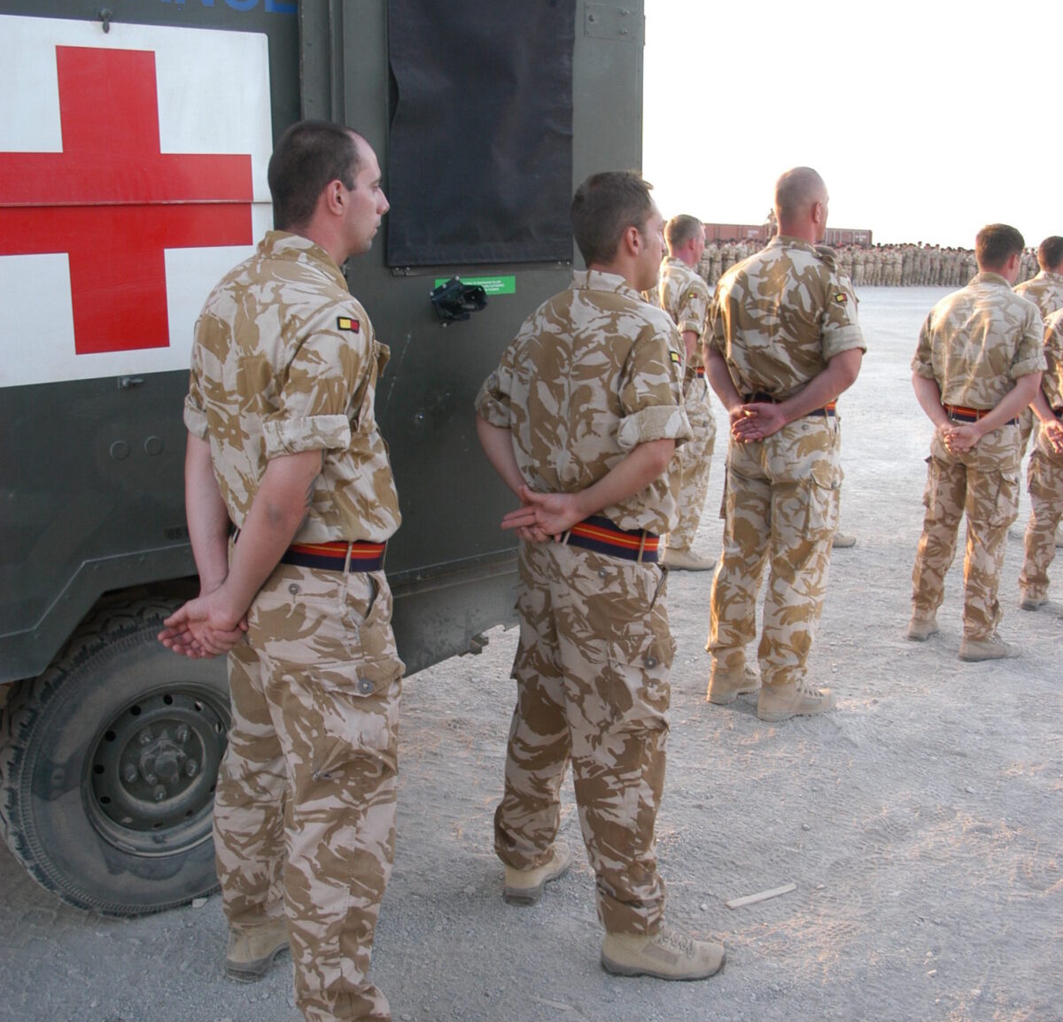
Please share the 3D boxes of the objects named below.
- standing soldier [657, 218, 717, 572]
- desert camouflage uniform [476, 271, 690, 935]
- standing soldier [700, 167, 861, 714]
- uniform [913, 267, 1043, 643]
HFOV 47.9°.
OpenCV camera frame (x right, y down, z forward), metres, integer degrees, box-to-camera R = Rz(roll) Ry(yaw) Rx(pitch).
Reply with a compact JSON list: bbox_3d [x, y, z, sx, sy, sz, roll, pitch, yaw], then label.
[{"bbox_3d":[0.736,-0.609,6.166,0.480,1.783,0.570,-7,14,-29],"label":"standing soldier"},{"bbox_3d":[0.150,0.197,2.766,0.380,1.476,0.550,-8,15,-32],"label":"desert camouflage uniform"},{"bbox_3d":[0.822,-0.210,4.068,0.473,1.849,0.561,-8,15,-34],"label":"standing soldier"},{"bbox_3d":[1.811,-0.244,4.949,0.388,1.469,0.561,-7,14,-30],"label":"uniform"}]

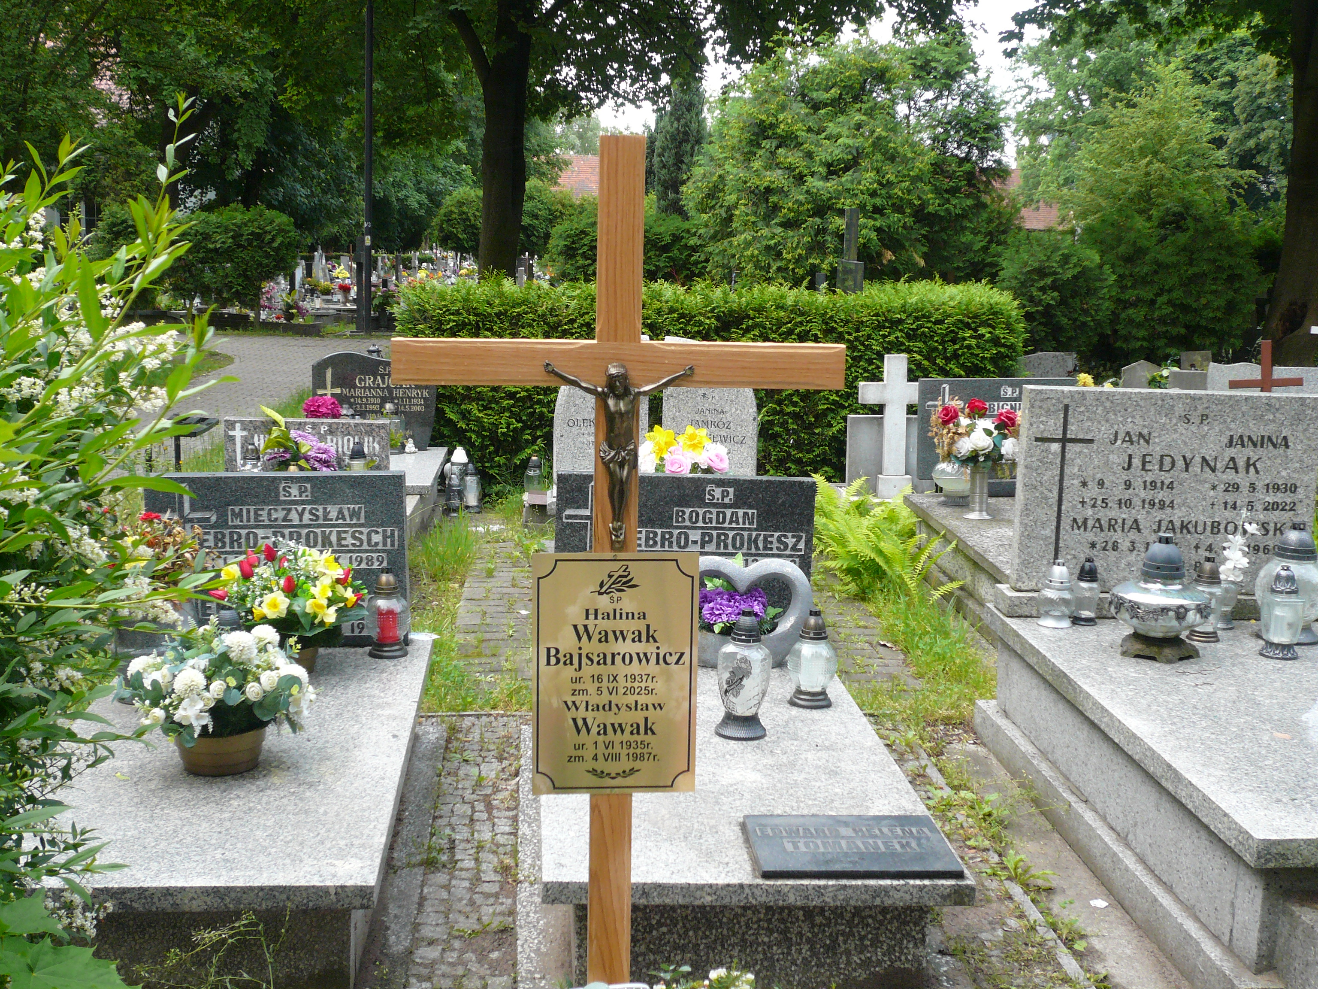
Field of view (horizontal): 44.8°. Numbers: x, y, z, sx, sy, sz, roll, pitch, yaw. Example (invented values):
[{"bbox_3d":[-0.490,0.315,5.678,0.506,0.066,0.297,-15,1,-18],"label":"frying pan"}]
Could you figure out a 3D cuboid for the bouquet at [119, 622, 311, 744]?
[{"bbox_3d":[-1.005,0.422,3.660,0.430,0.275,0.390,1,10,-5],"label":"bouquet"}]

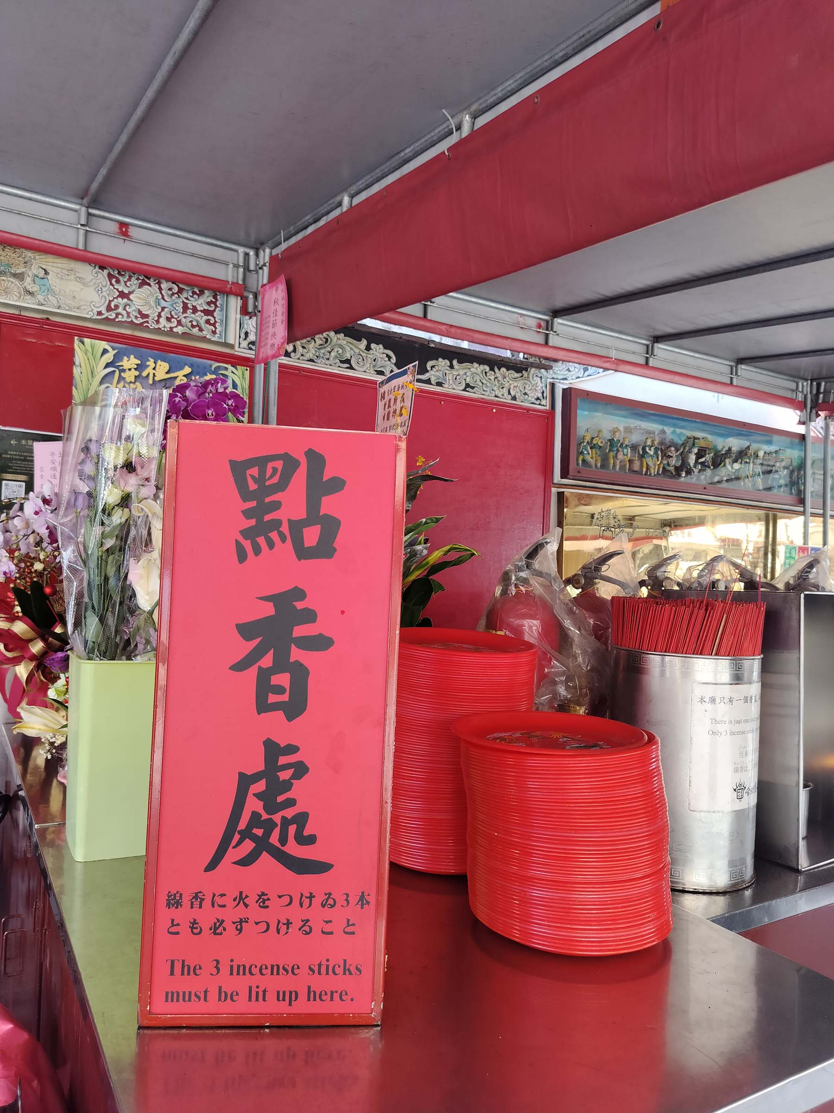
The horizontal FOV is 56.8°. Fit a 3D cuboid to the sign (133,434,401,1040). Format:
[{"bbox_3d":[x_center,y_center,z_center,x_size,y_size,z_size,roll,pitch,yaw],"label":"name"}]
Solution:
[{"bbox_3d":[-0.140,0.164,0.767,0.232,0.578,0.030,2,-2,-4],"label":"sign"}]

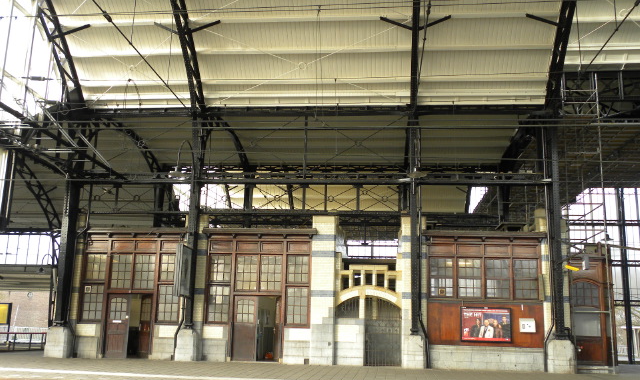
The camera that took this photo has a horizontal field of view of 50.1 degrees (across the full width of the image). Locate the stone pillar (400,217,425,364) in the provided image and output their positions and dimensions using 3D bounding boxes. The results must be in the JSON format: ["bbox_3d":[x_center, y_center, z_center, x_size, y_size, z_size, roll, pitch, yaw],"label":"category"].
[{"bbox_3d":[3.484,3.796,25.668,0.898,5.548,0.763,1,-11,6],"label":"stone pillar"}]

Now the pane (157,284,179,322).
[{"bbox_3d":[-5.681,4.262,25.651,0.804,1.386,0.050,0,-11,5],"label":"pane"}]

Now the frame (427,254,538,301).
[{"bbox_3d":[5.925,3.194,24.721,3.978,1.583,0.180,0,-11,5],"label":"frame"}]

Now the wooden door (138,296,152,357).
[{"bbox_3d":[-6.762,5.315,26.556,0.060,2.414,0.880,11,-14,-41],"label":"wooden door"}]

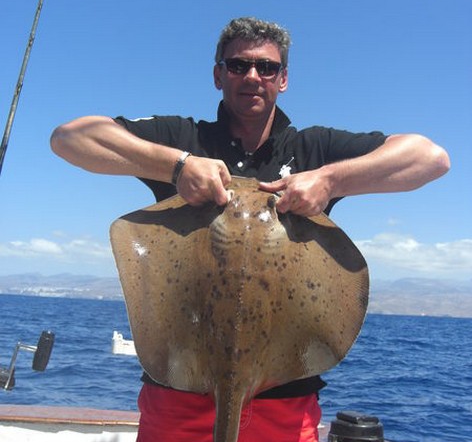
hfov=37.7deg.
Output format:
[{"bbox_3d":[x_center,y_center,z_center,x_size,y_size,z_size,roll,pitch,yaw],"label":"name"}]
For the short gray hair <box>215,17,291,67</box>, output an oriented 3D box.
[{"bbox_3d":[0.044,-0.452,1.814,0.190,0.165,0.205,3,-3,0],"label":"short gray hair"}]

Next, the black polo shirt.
[{"bbox_3d":[0.022,0.054,1.696,0.660,0.720,0.310,3,-7,0],"label":"black polo shirt"}]

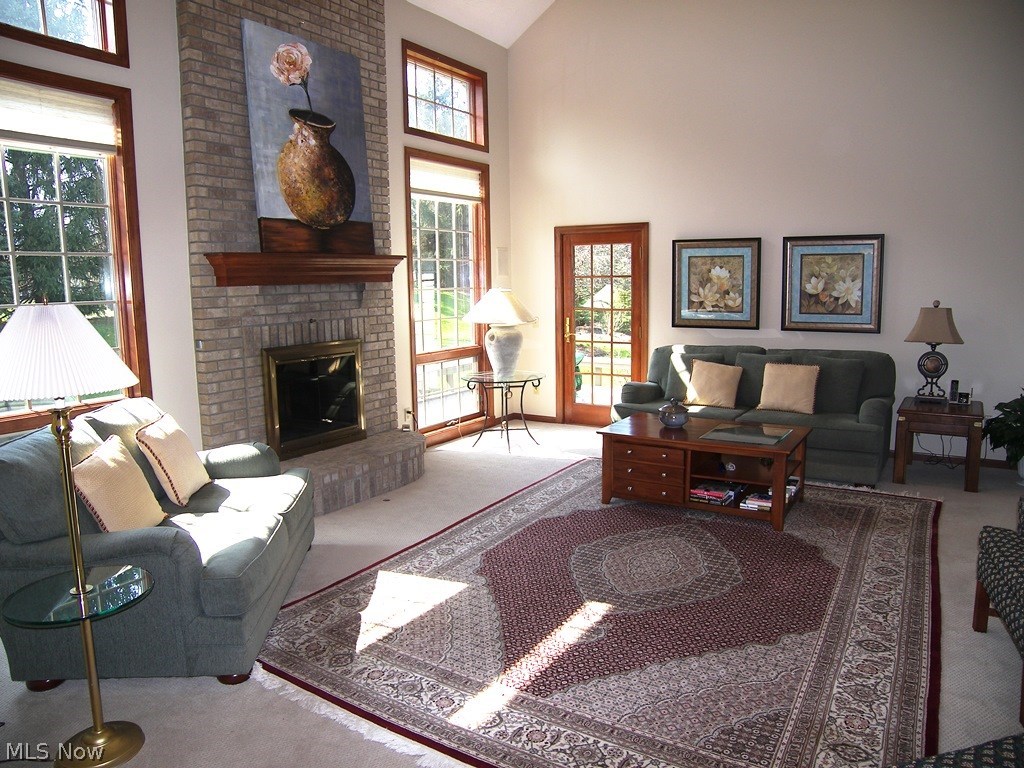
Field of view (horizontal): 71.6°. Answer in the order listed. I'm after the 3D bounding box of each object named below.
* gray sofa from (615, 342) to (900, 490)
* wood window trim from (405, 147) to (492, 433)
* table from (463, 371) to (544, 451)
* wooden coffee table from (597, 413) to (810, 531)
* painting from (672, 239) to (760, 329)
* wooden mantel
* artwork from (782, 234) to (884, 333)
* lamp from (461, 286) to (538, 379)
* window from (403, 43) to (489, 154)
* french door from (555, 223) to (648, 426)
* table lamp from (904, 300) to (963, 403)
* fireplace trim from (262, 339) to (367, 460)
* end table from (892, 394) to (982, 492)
[{"bbox_3d":[2.002,0.185,5.864,2.101,0.913,0.963,4,10,32],"label":"gray sofa"},{"bbox_3d":[-0.588,-0.843,6.977,0.100,2.680,1.311,4,10,32],"label":"wood window trim"},{"bbox_3d":[-0.063,0.258,6.698,0.780,0.664,0.780,-1,9,0],"label":"table"},{"bbox_3d":[1.336,0.572,4.952,1.270,0.496,0.777,4,10,32],"label":"wooden coffee table"},{"bbox_3d":[1.842,-0.904,6.451,0.807,0.821,0.038,4,10,32],"label":"painting"},{"bbox_3d":[-1.374,-0.812,5.045,0.185,0.202,1.746,4,10,32],"label":"wooden mantel"},{"bbox_3d":[2.737,-0.855,6.103,0.799,0.823,0.042,4,10,32],"label":"artwork"},{"bbox_3d":[-0.076,-0.472,6.588,0.690,0.824,0.690,-1,9,0],"label":"lamp"},{"bbox_3d":[-0.591,-2.601,6.519,0.085,0.796,1.289,4,10,32],"label":"window"},{"bbox_3d":[0.929,-0.582,7.374,1.048,2.087,0.100,4,10,32],"label":"french door"},{"bbox_3d":[3.171,-0.238,5.336,0.376,0.779,0.277,4,10,32],"label":"table lamp"},{"bbox_3d":[-1.486,0.108,5.393,0.070,0.829,0.978,4,10,32],"label":"fireplace trim"},{"bbox_3d":[3.158,0.432,5.272,0.546,0.537,0.724,4,10,32],"label":"end table"}]

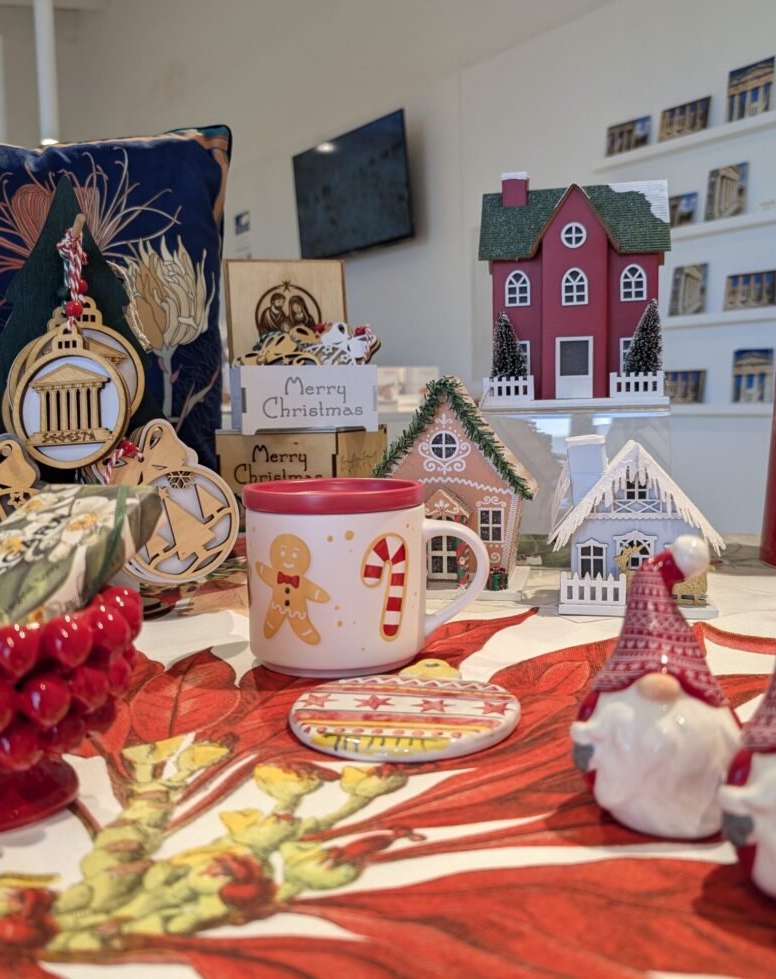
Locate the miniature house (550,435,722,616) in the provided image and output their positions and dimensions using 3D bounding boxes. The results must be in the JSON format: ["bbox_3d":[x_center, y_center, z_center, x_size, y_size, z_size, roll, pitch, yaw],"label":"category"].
[{"bbox_3d":[0.155,0.019,0.579,0.104,0.109,0.085,0,5,9],"label":"miniature house"}]

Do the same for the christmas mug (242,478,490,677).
[{"bbox_3d":[-0.011,0.042,0.463,0.124,0.088,0.093,-1,5,-8],"label":"christmas mug"}]

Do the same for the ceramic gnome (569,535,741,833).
[{"bbox_3d":[0.086,0.057,0.287,0.058,0.088,0.053,0,5,10],"label":"ceramic gnome"}]

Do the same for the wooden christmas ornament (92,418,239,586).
[{"bbox_3d":[-0.150,0.010,0.612,0.081,0.112,0.020,-28,-9,-9],"label":"wooden christmas ornament"}]

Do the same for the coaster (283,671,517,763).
[{"bbox_3d":[0.008,0.088,0.374,0.095,0.011,0.105,0,5,7],"label":"coaster"}]

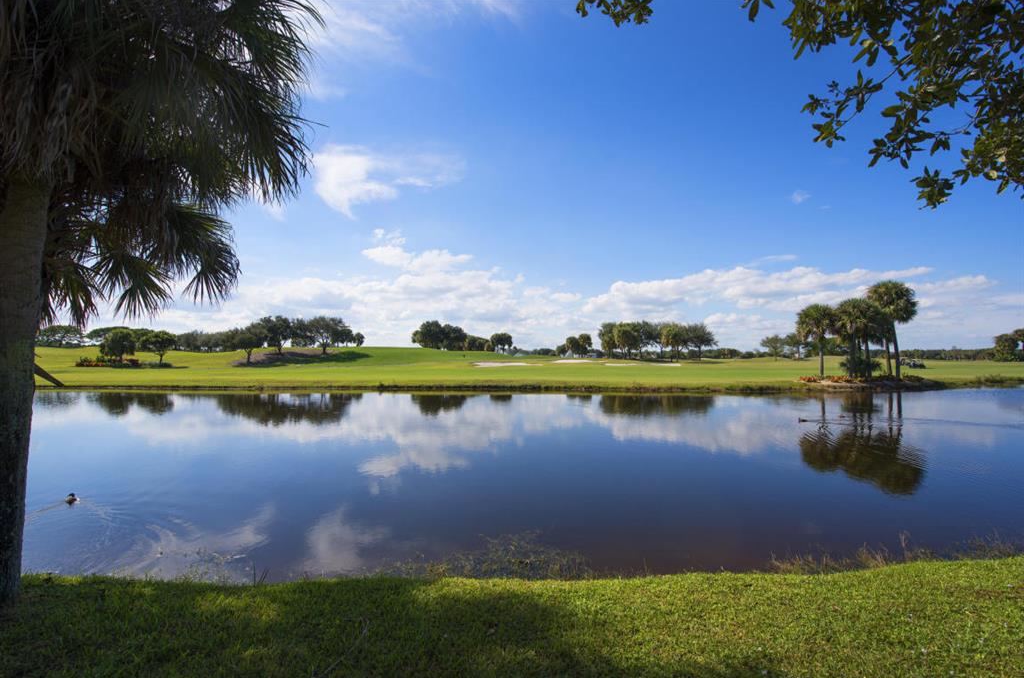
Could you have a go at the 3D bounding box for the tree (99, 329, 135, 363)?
[{"bbox_3d":[-87.397,1.774,88.194,5.900,7.960,5.900,3,-4,-45],"label":"tree"}]

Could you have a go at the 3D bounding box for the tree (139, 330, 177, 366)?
[{"bbox_3d":[-77.981,2.092,87.572,6.100,7.810,6.100,3,-4,-42],"label":"tree"}]

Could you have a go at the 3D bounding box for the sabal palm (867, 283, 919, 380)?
[{"bbox_3d":[41.225,-1.046,43.132,4.100,10.610,4.100,-3,-4,44],"label":"sabal palm"}]

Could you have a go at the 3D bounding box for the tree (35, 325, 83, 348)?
[{"bbox_3d":[-174.568,-0.738,153.243,12.000,8.940,12.000,-3,-4,41],"label":"tree"}]

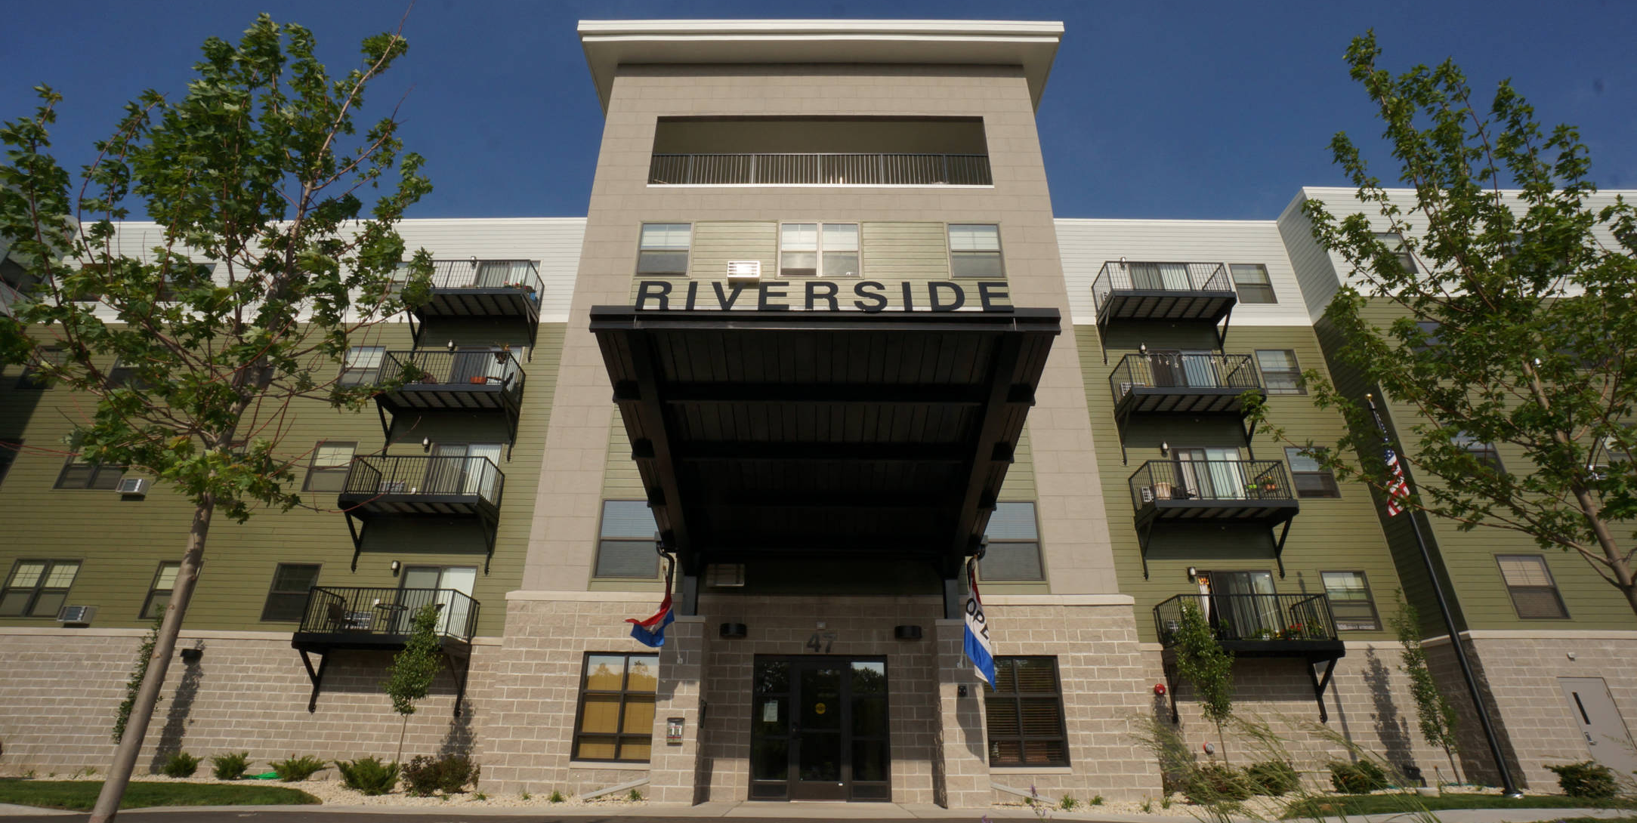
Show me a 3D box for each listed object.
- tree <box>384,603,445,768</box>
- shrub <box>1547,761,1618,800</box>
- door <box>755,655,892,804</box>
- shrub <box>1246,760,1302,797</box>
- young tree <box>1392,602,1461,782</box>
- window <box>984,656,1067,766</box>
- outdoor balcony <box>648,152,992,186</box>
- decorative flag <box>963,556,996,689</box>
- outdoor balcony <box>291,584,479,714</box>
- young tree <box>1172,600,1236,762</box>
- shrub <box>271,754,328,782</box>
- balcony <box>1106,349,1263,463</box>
[{"bbox_3d":[-8.464,5.771,14.141,1.150,3.480,1.140,0,-25,1],"label":"tree"},{"bbox_3d":[13.766,6.624,12.298,0.950,0.537,0.950,0,-25,0],"label":"shrub"},{"bbox_3d":[0.008,5.221,11.336,2.300,2.230,0.120,0,-25,1],"label":"door"},{"bbox_3d":[8.103,6.513,12.156,0.900,0.511,0.900,0,-25,0],"label":"shrub"},{"bbox_3d":[13.429,6.015,15.020,0.840,3.930,0.850,0,-25,1],"label":"young tree"},{"bbox_3d":[3.332,4.944,11.289,1.490,1.710,0.130,0,-25,1],"label":"window"},{"bbox_3d":[0.047,-5.537,17.179,8.220,1.040,1.500,0,-25,1],"label":"outdoor balcony"},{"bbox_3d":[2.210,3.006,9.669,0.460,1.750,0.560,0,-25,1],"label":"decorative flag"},{"bbox_3d":[-10.146,5.641,15.892,3.550,2.650,1.350,0,-25,1],"label":"outdoor balcony"},{"bbox_3d":[8.424,5.981,14.670,1.120,3.700,1.100,0,-25,1],"label":"young tree"},{"bbox_3d":[-11.313,7.779,14.835,1.200,0.520,1.000,0,-25,1],"label":"shrub"},{"bbox_3d":[9.995,-0.045,18.355,3.520,2.600,1.350,0,-25,1],"label":"balcony"}]

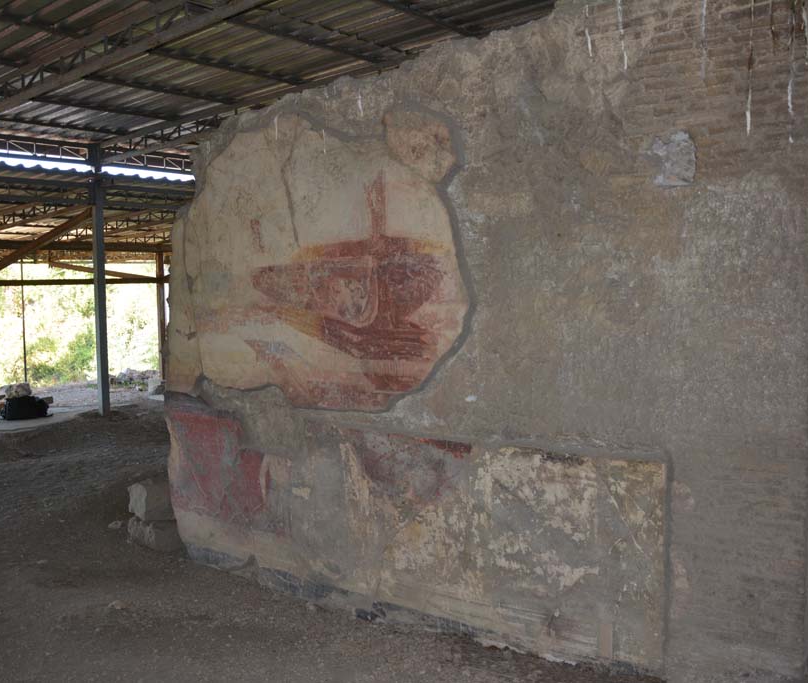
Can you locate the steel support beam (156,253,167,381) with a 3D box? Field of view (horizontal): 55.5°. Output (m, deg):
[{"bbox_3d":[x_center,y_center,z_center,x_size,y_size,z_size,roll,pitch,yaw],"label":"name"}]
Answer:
[{"bbox_3d":[-4.307,-0.429,13.653,0.090,2.276,0.090,3,6,45],"label":"steel support beam"}]

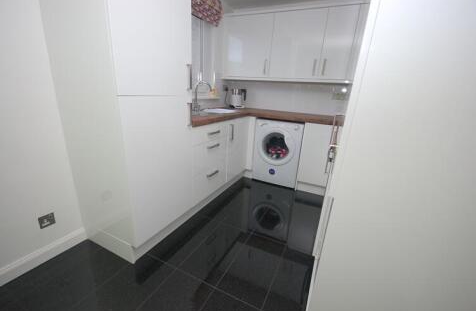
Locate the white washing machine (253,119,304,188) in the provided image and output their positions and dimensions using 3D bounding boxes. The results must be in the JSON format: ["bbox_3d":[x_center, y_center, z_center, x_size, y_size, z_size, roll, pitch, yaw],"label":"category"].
[{"bbox_3d":[0.632,-0.075,2.866,0.600,0.850,0.560,10,18,23],"label":"white washing machine"}]

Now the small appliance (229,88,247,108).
[{"bbox_3d":[0.004,-0.849,2.943,0.215,0.260,0.160,3,16,-1],"label":"small appliance"}]

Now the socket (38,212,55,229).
[{"bbox_3d":[-1.274,0.436,1.334,0.010,0.086,0.086,10,18,23],"label":"socket"}]

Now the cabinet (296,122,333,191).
[{"bbox_3d":[0.952,0.001,2.425,0.325,0.755,0.020,10,18,23],"label":"cabinet"}]

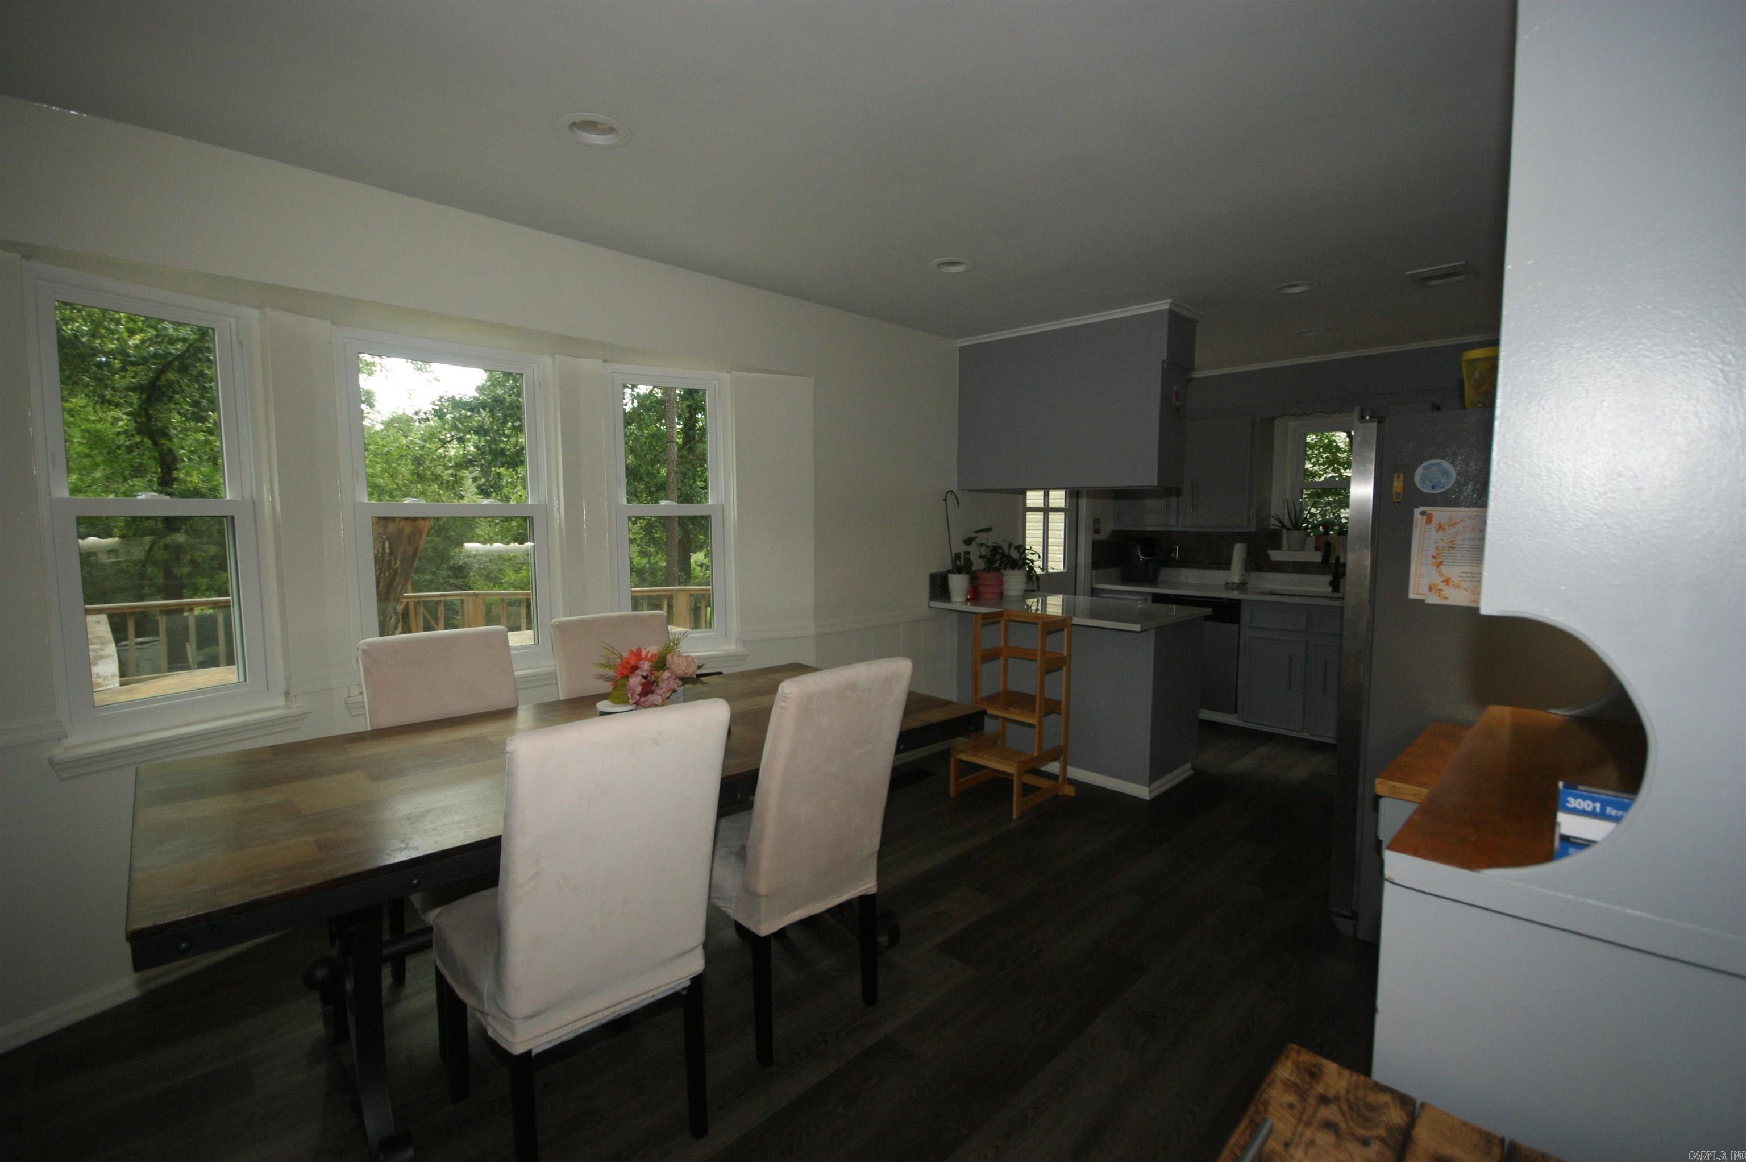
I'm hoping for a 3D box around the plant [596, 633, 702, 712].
[{"bbox_3d":[-0.721,0.318,2.337,0.330,0.285,0.270,-2,6,-17],"label":"plant"}]

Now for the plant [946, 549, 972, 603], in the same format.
[{"bbox_3d":[0.512,-0.028,4.290,0.150,0.310,0.150,1,6,7],"label":"plant"}]

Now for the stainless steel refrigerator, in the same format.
[{"bbox_3d":[2.159,0.310,2.480,0.910,1.760,0.790,-5,7,-44],"label":"stainless steel refrigerator"}]

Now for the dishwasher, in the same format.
[{"bbox_3d":[2.445,0.495,5.293,0.600,0.800,0.600,6,8,44],"label":"dishwasher"}]

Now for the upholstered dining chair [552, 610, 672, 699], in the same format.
[{"bbox_3d":[-0.799,0.672,2.668,0.460,1.040,0.640,-5,7,-41],"label":"upholstered dining chair"}]

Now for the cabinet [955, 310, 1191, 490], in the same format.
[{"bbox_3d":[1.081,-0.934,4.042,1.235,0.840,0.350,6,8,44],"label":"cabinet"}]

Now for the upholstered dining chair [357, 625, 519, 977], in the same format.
[{"bbox_3d":[-1.208,0.727,2.230,0.670,1.050,0.460,6,8,44],"label":"upholstered dining chair"}]

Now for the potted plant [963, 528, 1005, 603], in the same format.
[{"bbox_3d":[0.695,-0.107,4.546,0.250,0.460,0.270,0,5,0],"label":"potted plant"}]

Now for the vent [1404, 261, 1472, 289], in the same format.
[{"bbox_3d":[2.344,-1.258,3.007,0.200,0.030,0.290,6,8,44],"label":"vent"}]

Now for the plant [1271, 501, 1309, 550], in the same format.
[{"bbox_3d":[2.888,-0.380,5.006,0.250,0.355,0.270,-5,7,-44],"label":"plant"}]

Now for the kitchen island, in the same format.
[{"bbox_3d":[1.102,0.597,4.161,0.860,0.912,1.280,-5,7,-44],"label":"kitchen island"}]

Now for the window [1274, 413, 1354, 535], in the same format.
[{"bbox_3d":[3.142,-0.655,4.878,0.100,0.920,0.850,-5,7,-44],"label":"window"}]

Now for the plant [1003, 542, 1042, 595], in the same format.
[{"bbox_3d":[0.945,-0.072,4.630,0.230,0.330,0.220,1,6,12],"label":"plant"}]

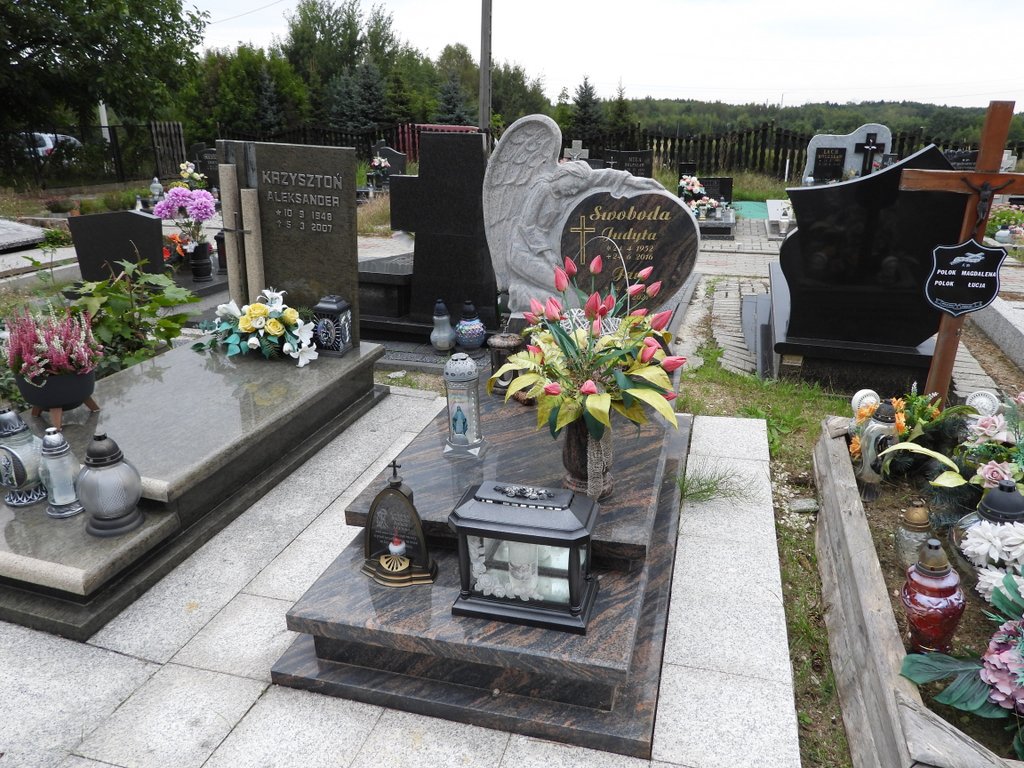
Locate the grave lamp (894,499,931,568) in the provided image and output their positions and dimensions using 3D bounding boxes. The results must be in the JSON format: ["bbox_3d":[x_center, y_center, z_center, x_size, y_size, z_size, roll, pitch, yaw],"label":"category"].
[{"bbox_3d":[1.177,0.432,2.062,0.094,0.195,0.094,4,20,15],"label":"grave lamp"}]

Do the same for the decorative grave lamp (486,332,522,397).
[{"bbox_3d":[-0.029,-0.095,2.971,0.150,0.250,0.150,4,20,15],"label":"decorative grave lamp"}]

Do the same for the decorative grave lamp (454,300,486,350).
[{"bbox_3d":[-0.257,-0.338,4.306,0.195,0.320,0.195,-1,19,0],"label":"decorative grave lamp"}]

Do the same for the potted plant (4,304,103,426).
[{"bbox_3d":[-1.721,-0.064,2.662,0.367,0.424,0.352,6,21,15],"label":"potted plant"}]

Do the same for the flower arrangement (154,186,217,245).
[{"bbox_3d":[-2.399,-1.227,5.200,0.450,0.400,0.420,4,20,15],"label":"flower arrangement"}]

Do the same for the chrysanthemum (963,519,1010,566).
[{"bbox_3d":[1.216,0.406,1.820,0.110,0.100,0.100,13,24,35],"label":"chrysanthemum"}]

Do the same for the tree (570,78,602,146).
[{"bbox_3d":[2.836,-10.143,27.021,1.350,2.869,1.350,0,20,0],"label":"tree"}]

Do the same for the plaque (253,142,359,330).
[{"bbox_3d":[-0.973,-0.643,3.429,0.503,0.943,0.078,10,22,13],"label":"plaque"}]

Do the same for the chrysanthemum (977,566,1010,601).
[{"bbox_3d":[1.167,0.483,1.720,0.098,0.093,0.088,9,22,24],"label":"chrysanthemum"}]

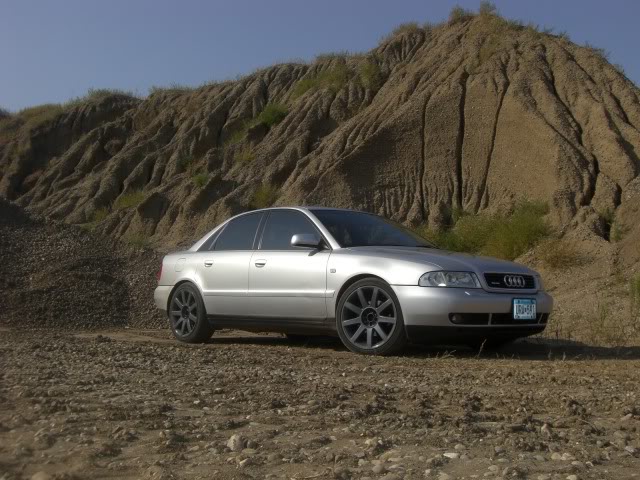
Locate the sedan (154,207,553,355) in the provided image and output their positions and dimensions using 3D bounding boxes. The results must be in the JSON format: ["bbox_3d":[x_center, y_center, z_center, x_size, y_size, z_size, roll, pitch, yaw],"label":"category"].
[{"bbox_3d":[0.105,0.349,8.508,1.770,1.390,4.480,5,-6,-43],"label":"sedan"}]

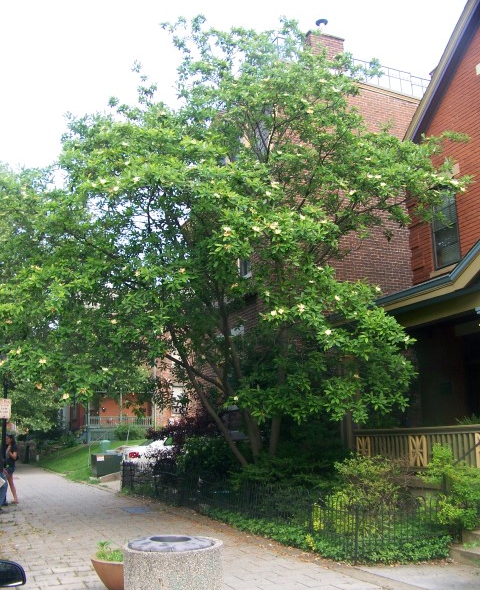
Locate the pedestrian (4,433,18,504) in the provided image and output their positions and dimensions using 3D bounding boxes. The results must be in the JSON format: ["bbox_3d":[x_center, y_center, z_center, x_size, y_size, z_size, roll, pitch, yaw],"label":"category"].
[{"bbox_3d":[-5.464,4.140,15.522,0.400,1.600,0.450,2,-13,-11],"label":"pedestrian"}]

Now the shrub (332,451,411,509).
[{"bbox_3d":[2.007,2.953,9.800,1.100,1.100,1.150,-1,-13,0],"label":"shrub"}]

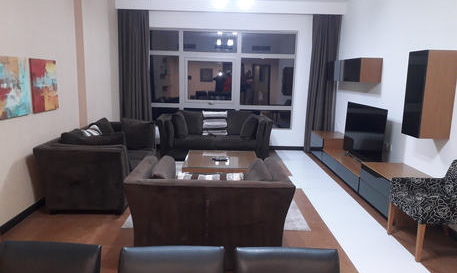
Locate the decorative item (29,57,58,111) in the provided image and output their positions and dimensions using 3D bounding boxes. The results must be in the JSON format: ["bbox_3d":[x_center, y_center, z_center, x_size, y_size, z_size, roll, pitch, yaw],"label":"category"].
[{"bbox_3d":[-2.176,-0.604,4.254,0.040,0.612,0.636,1,10,-1],"label":"decorative item"}]

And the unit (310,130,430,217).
[{"bbox_3d":[2.093,0.425,5.842,0.588,0.445,3.625,1,10,-1],"label":"unit"}]

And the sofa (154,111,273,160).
[{"bbox_3d":[-0.247,-0.043,7.073,2.147,0.843,1.018,1,10,-1],"label":"sofa"}]

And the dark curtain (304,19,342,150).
[{"bbox_3d":[1.994,-1.080,7.484,0.644,2.846,0.223,1,10,-1],"label":"dark curtain"}]

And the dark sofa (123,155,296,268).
[{"bbox_3d":[-0.155,0.652,3.282,1.320,0.771,1.034,1,10,-1],"label":"dark sofa"}]

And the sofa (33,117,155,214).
[{"bbox_3d":[-1.640,0.306,4.946,1.018,0.819,2.194,1,10,-1],"label":"sofa"}]

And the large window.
[{"bbox_3d":[-0.187,-1.223,7.701,3.283,2.099,0.111,1,10,-1],"label":"large window"}]

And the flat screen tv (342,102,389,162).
[{"bbox_3d":[2.088,-0.025,5.529,0.072,0.898,1.495,1,10,-1],"label":"flat screen tv"}]

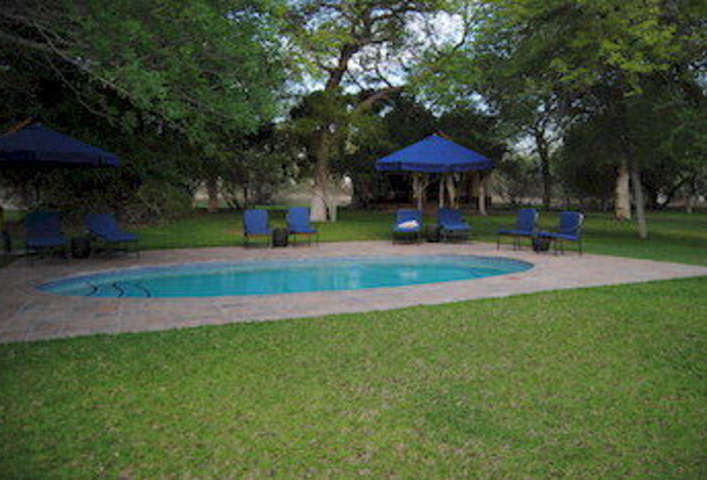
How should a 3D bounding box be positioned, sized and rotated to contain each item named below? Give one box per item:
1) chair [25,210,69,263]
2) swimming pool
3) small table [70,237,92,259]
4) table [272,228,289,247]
[{"bbox_3d":[-6.334,-0.040,11.146,0.680,0.970,0.850,-4,7,-35],"label":"chair"},{"bbox_3d":[-0.753,0.769,9.741,8.900,0.400,3.800,-2,6,-18],"label":"swimming pool"},{"bbox_3d":[-5.860,0.141,11.667,0.450,0.480,0.450,0,6,0],"label":"small table"},{"bbox_3d":[-1.922,-0.065,14.258,0.380,0.430,0.380,0,5,0],"label":"table"}]

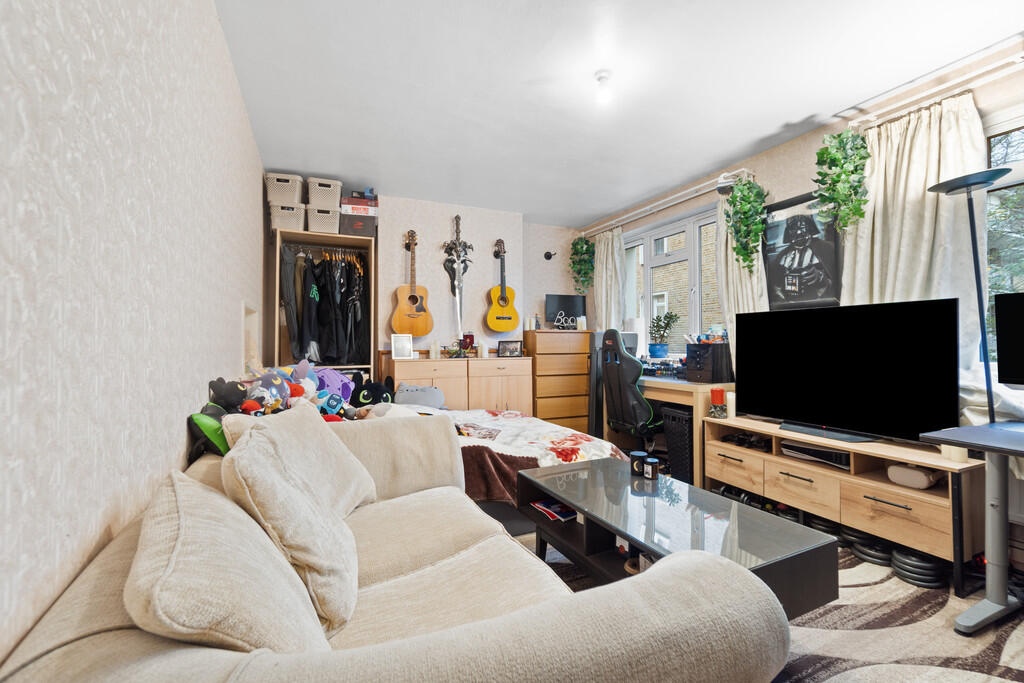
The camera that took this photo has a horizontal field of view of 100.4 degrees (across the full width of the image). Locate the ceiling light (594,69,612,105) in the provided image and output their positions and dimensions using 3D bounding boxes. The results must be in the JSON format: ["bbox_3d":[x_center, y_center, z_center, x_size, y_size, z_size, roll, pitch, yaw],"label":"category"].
[{"bbox_3d":[0.481,-1.333,2.244,0.095,0.174,0.095,0,0,0],"label":"ceiling light"}]

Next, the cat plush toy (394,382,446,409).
[{"bbox_3d":[-0.686,0.405,3.220,0.390,0.200,0.220,0,0,-12],"label":"cat plush toy"}]

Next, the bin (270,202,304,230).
[{"bbox_3d":[-1.855,-1.006,3.581,0.265,0.222,0.360,0,0,-20],"label":"bin"}]

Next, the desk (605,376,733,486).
[{"bbox_3d":[1.342,0.712,3.680,0.500,0.795,1.100,0,0,-25],"label":"desk"}]

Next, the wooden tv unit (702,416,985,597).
[{"bbox_3d":[1.860,0.855,2.584,0.390,0.555,1.353,0,0,-25],"label":"wooden tv unit"}]

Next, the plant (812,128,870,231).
[{"bbox_3d":[1.917,-0.940,2.481,0.180,0.560,0.230,0,0,-25],"label":"plant"}]

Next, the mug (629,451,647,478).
[{"bbox_3d":[0.668,0.648,2.270,0.090,0.105,0.090,0,0,16],"label":"mug"}]

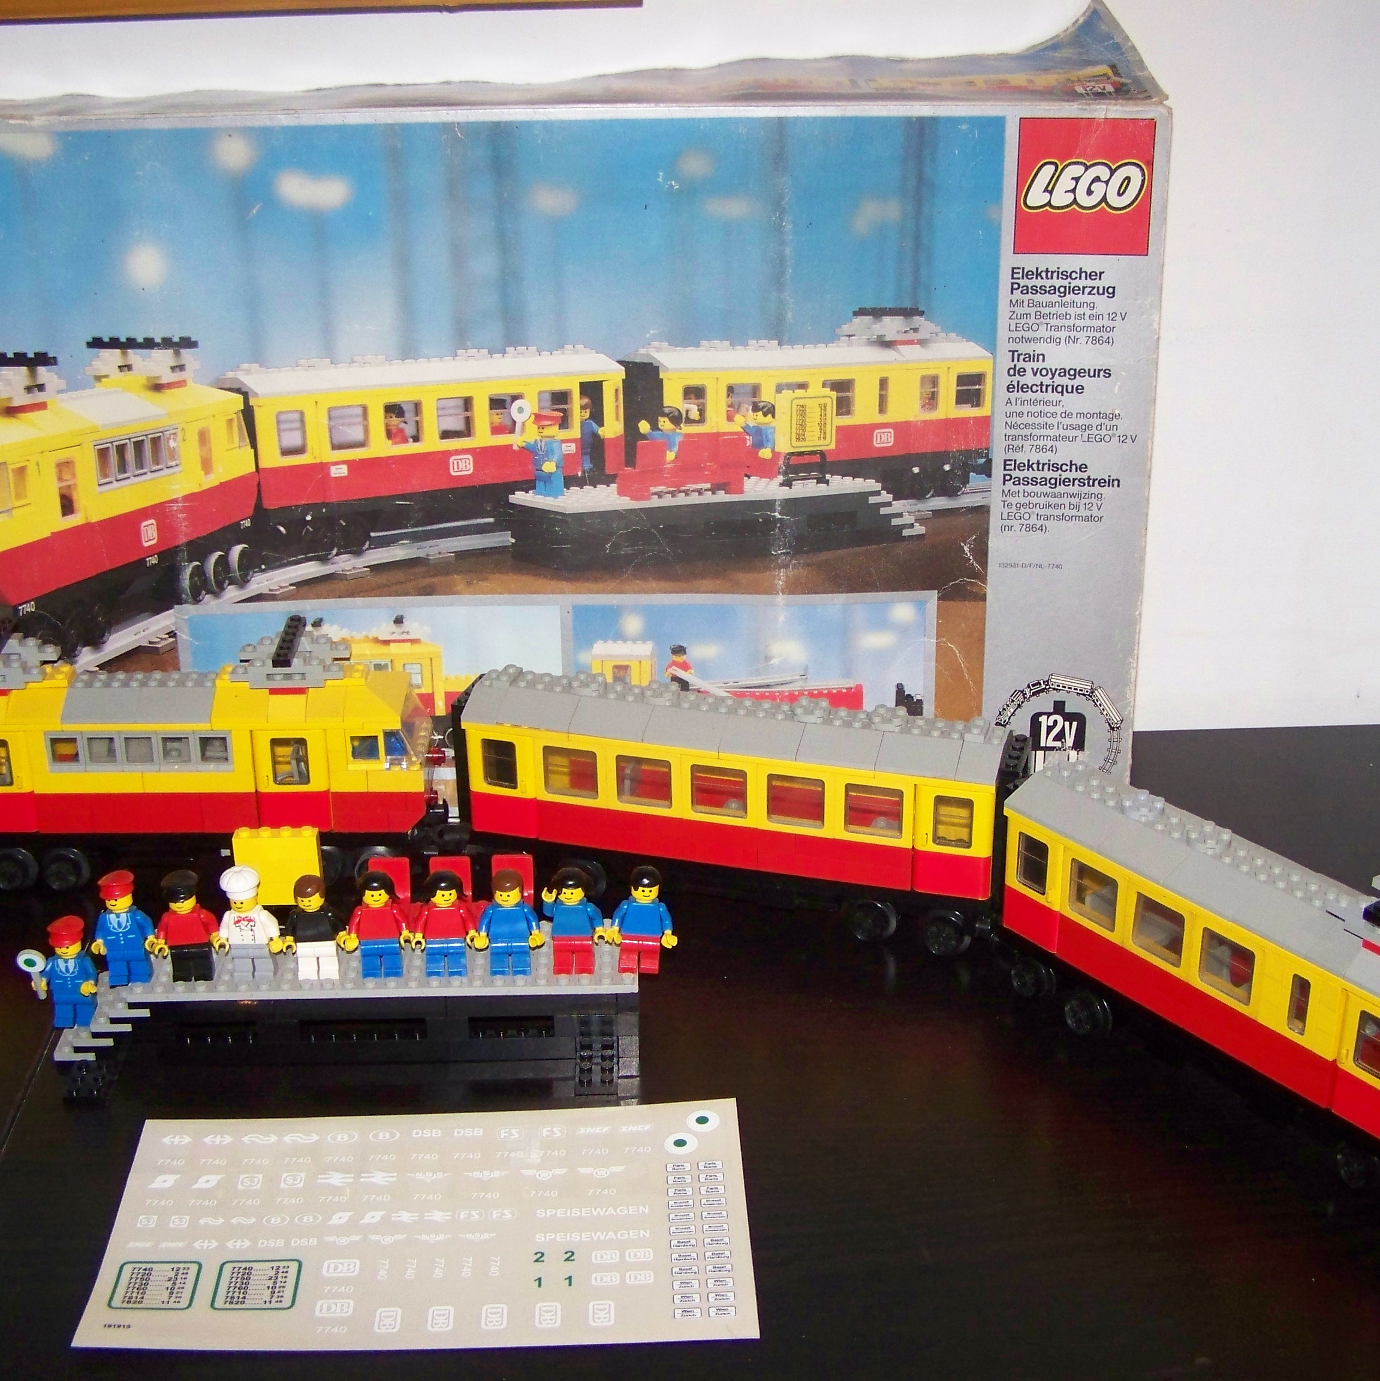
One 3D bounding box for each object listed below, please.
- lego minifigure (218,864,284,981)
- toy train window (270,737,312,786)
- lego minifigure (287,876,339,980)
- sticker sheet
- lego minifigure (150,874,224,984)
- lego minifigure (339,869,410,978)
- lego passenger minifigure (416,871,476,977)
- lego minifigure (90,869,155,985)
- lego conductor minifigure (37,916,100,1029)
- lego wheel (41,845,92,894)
[{"bbox_3d":[-0.166,0.088,0.763,0.025,0.047,0.015,0,23,0],"label":"lego minifigure"},{"bbox_3d":[-0.172,0.031,0.870,0.016,0.022,0.004,0,23,0],"label":"toy train window"},{"bbox_3d":[-0.140,0.089,0.757,0.025,0.042,0.015,-1,24,0],"label":"lego minifigure"},{"bbox_3d":[-0.088,0.178,0.683,0.214,0.003,0.119,-1,24,0],"label":"sticker sheet"},{"bbox_3d":[-0.187,0.090,0.757,0.025,0.043,0.015,-1,24,0],"label":"lego minifigure"},{"bbox_3d":[-0.117,0.089,0.765,0.025,0.043,0.015,-2,23,-4],"label":"lego minifigure"},{"bbox_3d":[-0.092,0.088,0.757,0.025,0.042,0.015,-1,24,0],"label":"lego passenger minifigure"},{"bbox_3d":[-0.212,0.089,0.761,0.025,0.045,0.015,-4,23,-8],"label":"lego minifigure"},{"bbox_3d":[-0.233,0.108,0.765,0.025,0.043,0.015,-1,24,0],"label":"lego conductor minifigure"},{"bbox_3d":[-0.275,0.079,0.892,0.018,0.018,0.008,0,24,2],"label":"lego wheel"}]

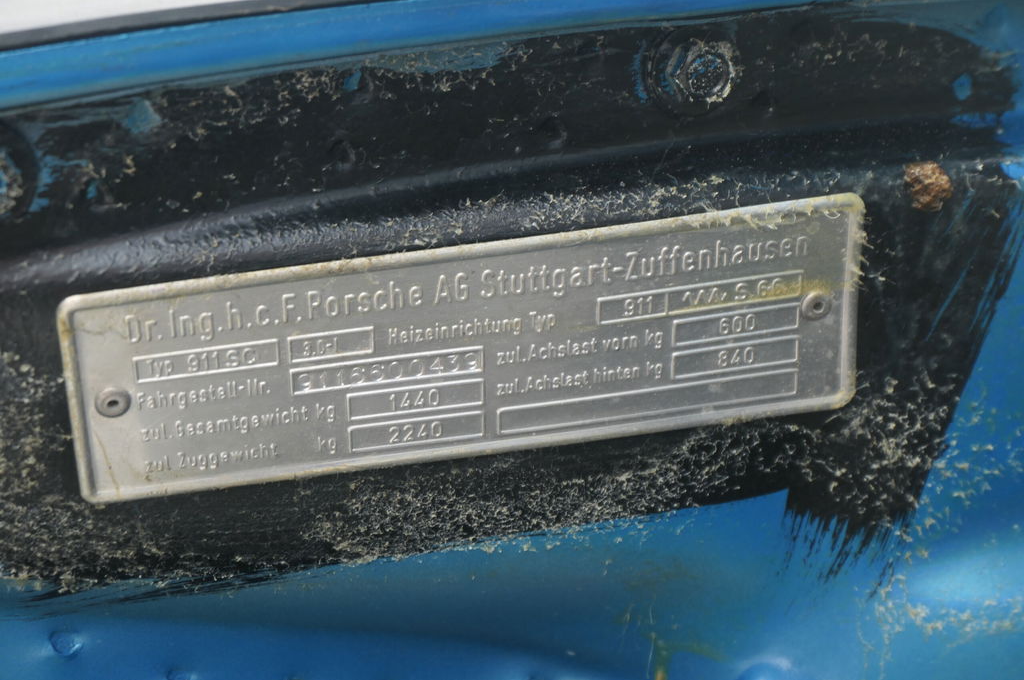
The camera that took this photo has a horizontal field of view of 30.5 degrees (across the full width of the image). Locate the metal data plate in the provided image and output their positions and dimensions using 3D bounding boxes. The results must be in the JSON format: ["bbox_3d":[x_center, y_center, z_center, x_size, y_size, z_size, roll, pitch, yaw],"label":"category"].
[{"bbox_3d":[-0.005,0.002,0.303,0.130,0.038,0.003,-7,27,-9],"label":"metal data plate"}]

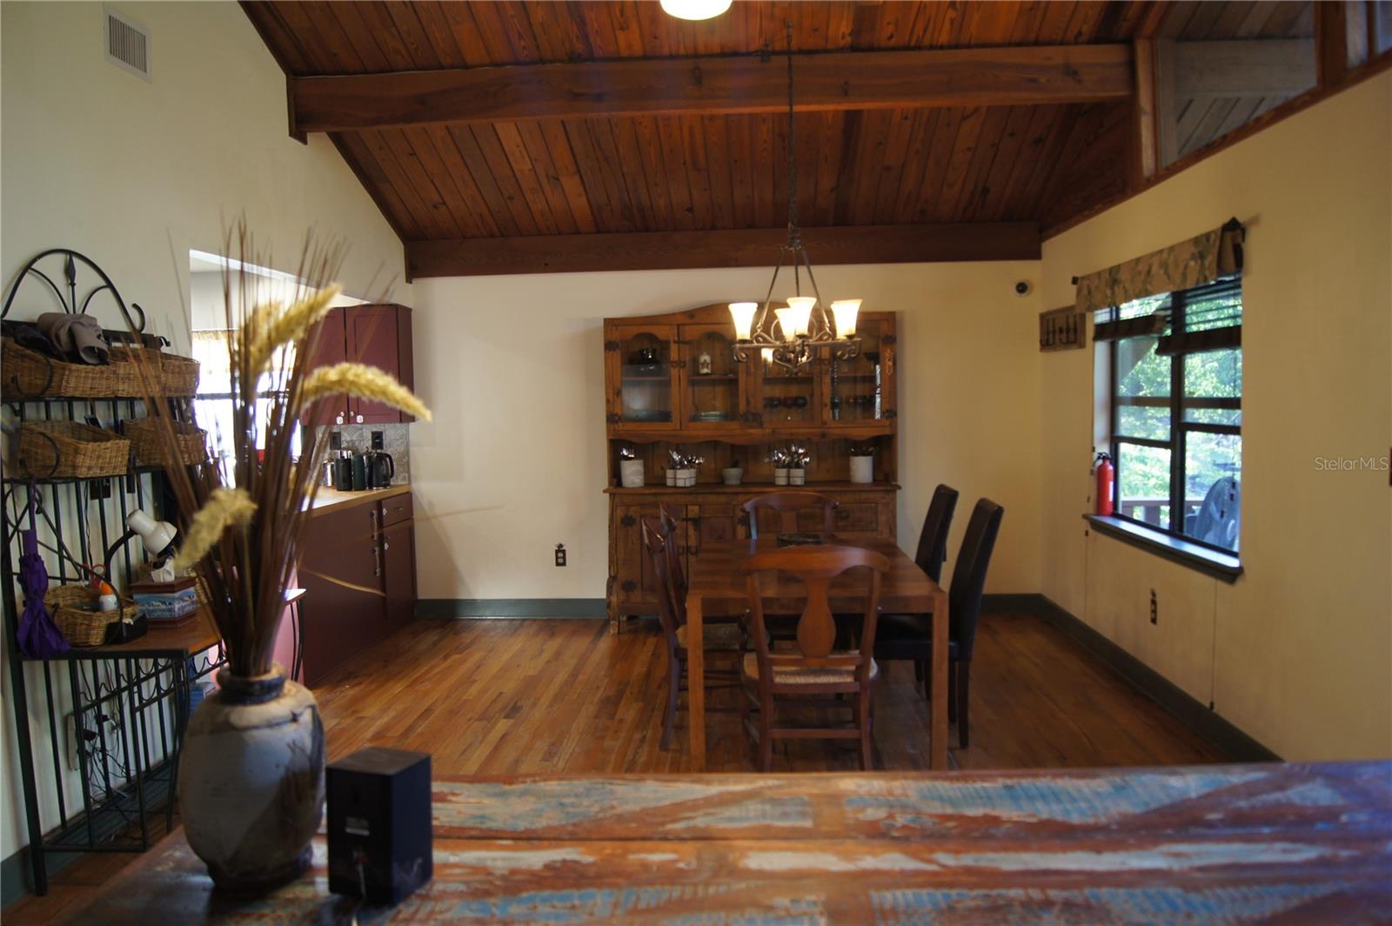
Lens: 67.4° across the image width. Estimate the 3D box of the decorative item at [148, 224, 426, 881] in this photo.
[{"bbox_3d":[-0.626,0.145,1.648,0.440,1.050,0.380,-1,4,3],"label":"decorative item"}]

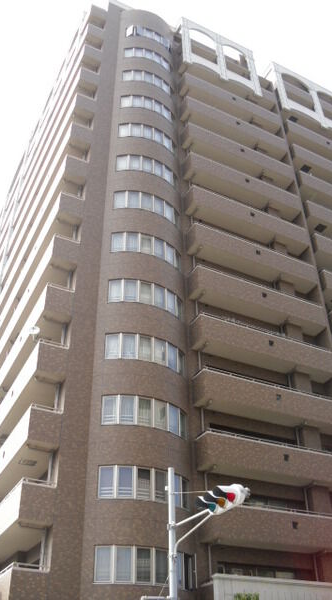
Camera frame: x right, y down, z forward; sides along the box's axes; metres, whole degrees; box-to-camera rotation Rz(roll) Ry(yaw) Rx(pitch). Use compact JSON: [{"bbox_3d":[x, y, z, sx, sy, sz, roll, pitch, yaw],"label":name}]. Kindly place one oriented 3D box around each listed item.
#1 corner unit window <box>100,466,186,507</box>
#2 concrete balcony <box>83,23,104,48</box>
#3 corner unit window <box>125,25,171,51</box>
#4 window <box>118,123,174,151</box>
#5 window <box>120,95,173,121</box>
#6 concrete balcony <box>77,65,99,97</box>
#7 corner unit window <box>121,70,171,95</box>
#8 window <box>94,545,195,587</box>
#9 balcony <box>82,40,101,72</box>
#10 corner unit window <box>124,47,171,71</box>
[{"bbox_3d":[-0.597,6.785,21.928,3.690,1.235,0.686,16,-41,-21],"label":"corner unit window"},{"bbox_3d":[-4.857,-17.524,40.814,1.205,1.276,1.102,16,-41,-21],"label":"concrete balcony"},{"bbox_3d":[-0.956,-17.820,41.439,3.741,1.236,0.681,16,-41,-21],"label":"corner unit window"},{"bbox_3d":[-0.830,-9.091,34.087,3.741,1.236,0.681,16,-41,-21],"label":"window"},{"bbox_3d":[-0.829,-11.322,36.102,3.690,1.235,0.686,16,-41,-21],"label":"window"},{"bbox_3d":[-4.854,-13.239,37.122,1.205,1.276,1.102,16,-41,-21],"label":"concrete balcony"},{"bbox_3d":[-0.893,-13.489,37.737,3.741,1.236,0.681,16,-41,-21],"label":"corner unit window"},{"bbox_3d":[-0.558,8.929,20.242,3.690,1.235,0.686,16,-41,-21],"label":"window"},{"bbox_3d":[-4.832,-15.167,38.526,1.247,1.508,1.189,16,-41,-21],"label":"balcony"},{"bbox_3d":[-0.925,-15.662,39.581,3.741,1.236,0.681,16,-41,-21],"label":"corner unit window"}]

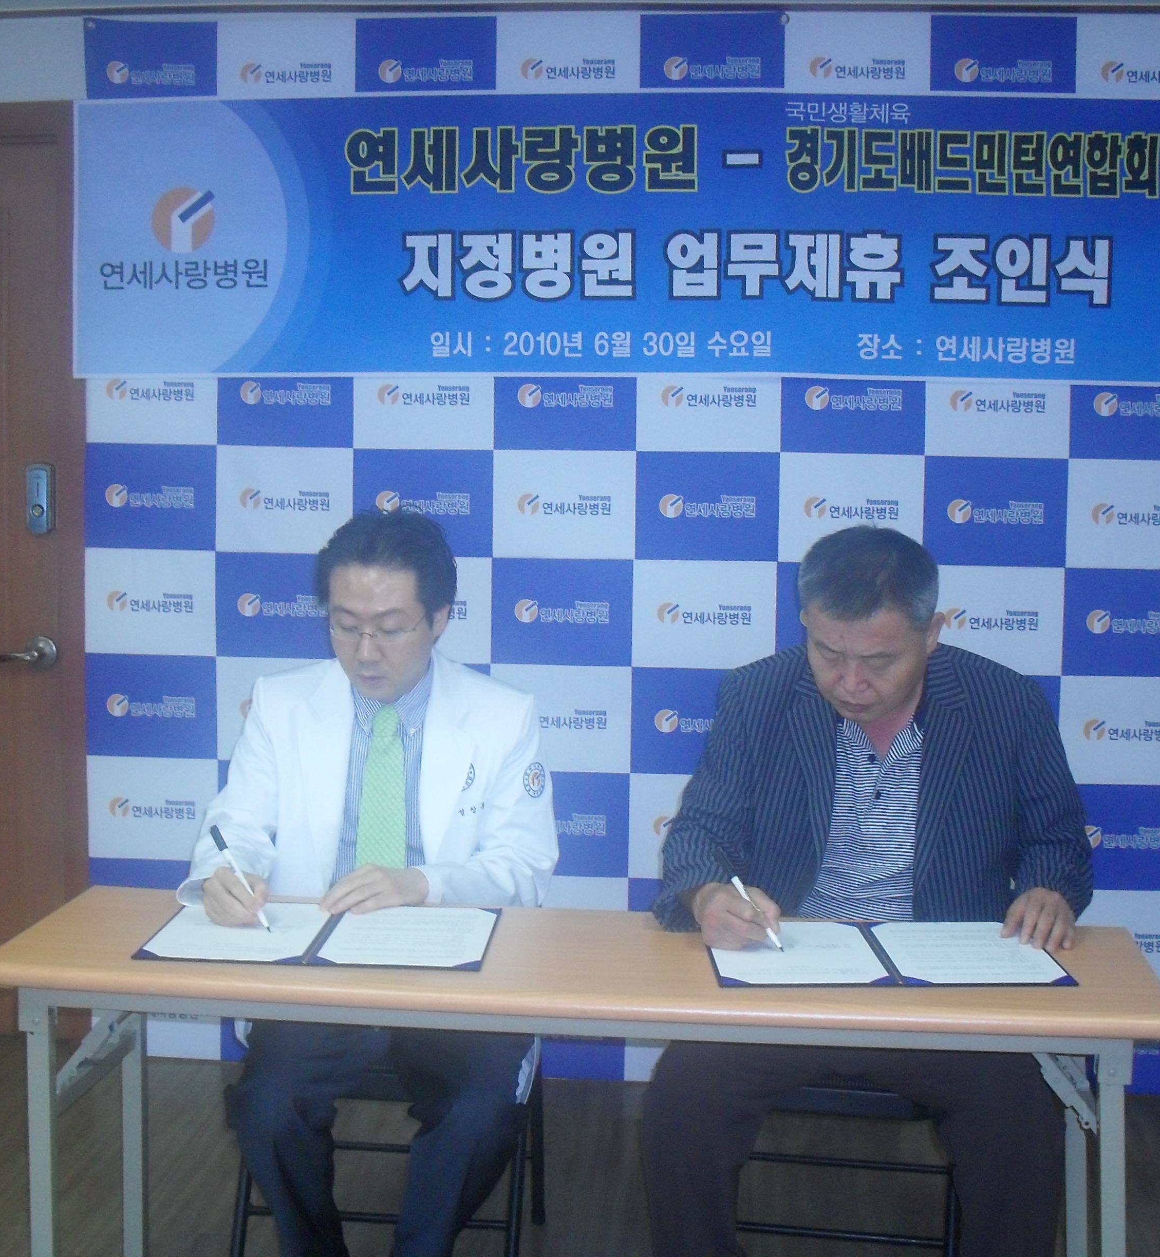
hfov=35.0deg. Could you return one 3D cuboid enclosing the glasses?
[{"bbox_3d":[-0.272,-0.016,2.680,0.137,0.041,0.140,0,20,20],"label":"glasses"}]

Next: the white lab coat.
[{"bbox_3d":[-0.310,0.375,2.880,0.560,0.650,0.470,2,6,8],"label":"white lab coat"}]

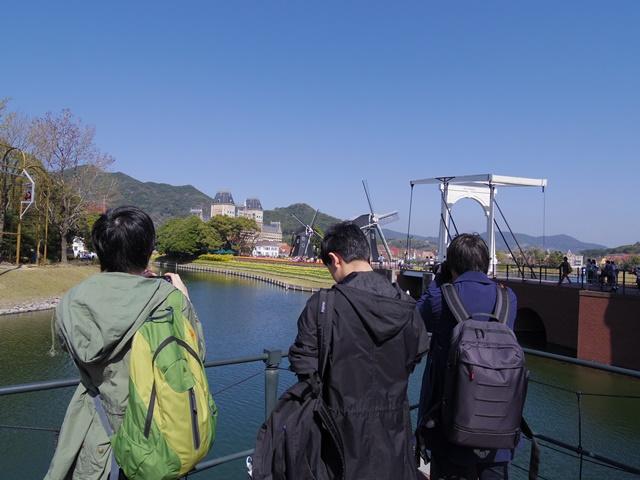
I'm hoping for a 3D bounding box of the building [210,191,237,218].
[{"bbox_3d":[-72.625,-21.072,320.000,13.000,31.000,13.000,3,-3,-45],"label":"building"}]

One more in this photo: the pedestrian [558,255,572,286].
[{"bbox_3d":[15.140,1.898,26.200,0.650,1.710,0.550,-1,-3,41],"label":"pedestrian"}]

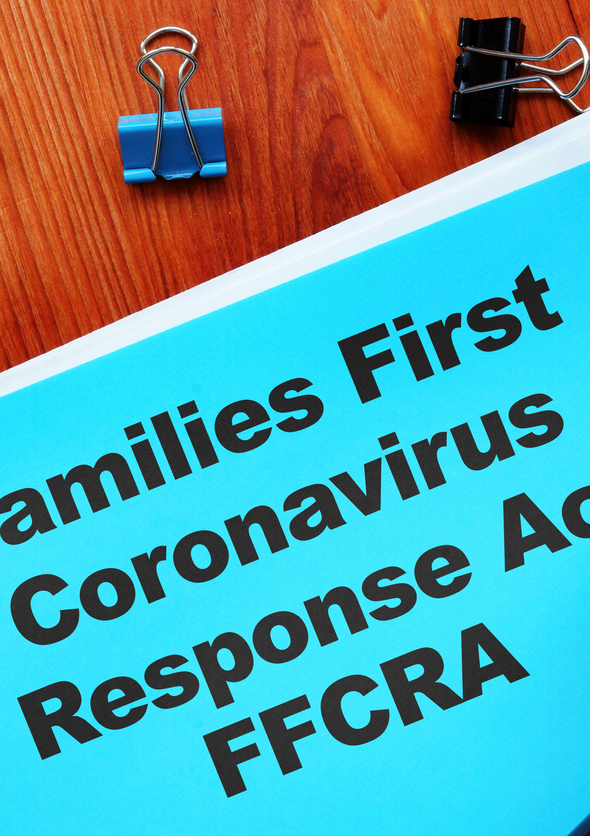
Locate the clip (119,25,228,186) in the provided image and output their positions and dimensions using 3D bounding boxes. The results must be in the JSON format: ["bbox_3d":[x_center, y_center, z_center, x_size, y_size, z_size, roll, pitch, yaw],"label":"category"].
[{"bbox_3d":[-0.023,-0.059,0.285,0.019,0.021,0.030,-4,93,-2],"label":"clip"}]

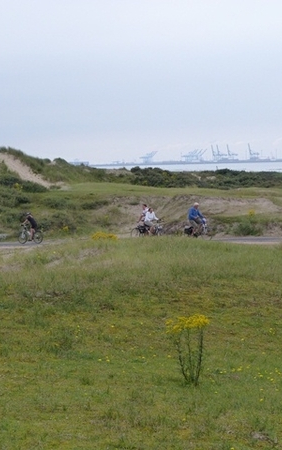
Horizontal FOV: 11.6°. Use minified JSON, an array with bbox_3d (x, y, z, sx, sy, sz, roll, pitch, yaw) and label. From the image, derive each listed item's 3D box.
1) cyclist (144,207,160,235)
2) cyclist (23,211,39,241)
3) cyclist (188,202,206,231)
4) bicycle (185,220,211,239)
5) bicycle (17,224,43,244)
[{"bbox_3d":[0.531,-0.082,67.000,0.850,1.500,0.520,1,3,40],"label":"cyclist"},{"bbox_3d":[-5.964,0.107,74.500,0.920,1.550,0.500,1,3,39],"label":"cyclist"},{"bbox_3d":[2.659,-0.222,65.500,0.900,1.620,0.550,1,3,40],"label":"cyclist"},{"bbox_3d":[2.716,0.194,65.500,1.800,1.100,0.600,1,3,41],"label":"bicycle"},{"bbox_3d":[-5.905,0.521,74.500,1.750,1.050,0.600,1,3,39],"label":"bicycle"}]

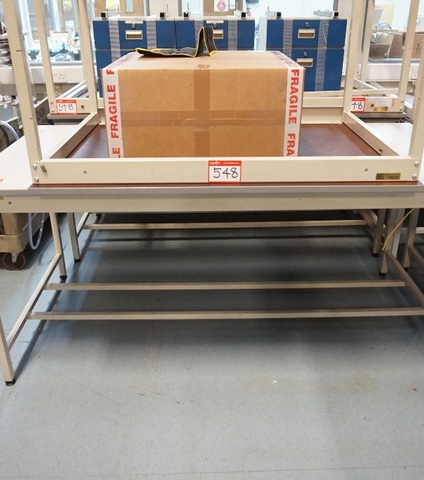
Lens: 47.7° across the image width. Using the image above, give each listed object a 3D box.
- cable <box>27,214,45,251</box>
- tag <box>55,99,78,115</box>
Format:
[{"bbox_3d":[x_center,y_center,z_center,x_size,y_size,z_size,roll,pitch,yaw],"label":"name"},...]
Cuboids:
[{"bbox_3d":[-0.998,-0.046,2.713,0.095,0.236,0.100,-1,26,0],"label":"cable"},{"bbox_3d":[-0.762,-0.701,2.526,0.104,0.074,0.005,-1,26,0],"label":"tag"}]

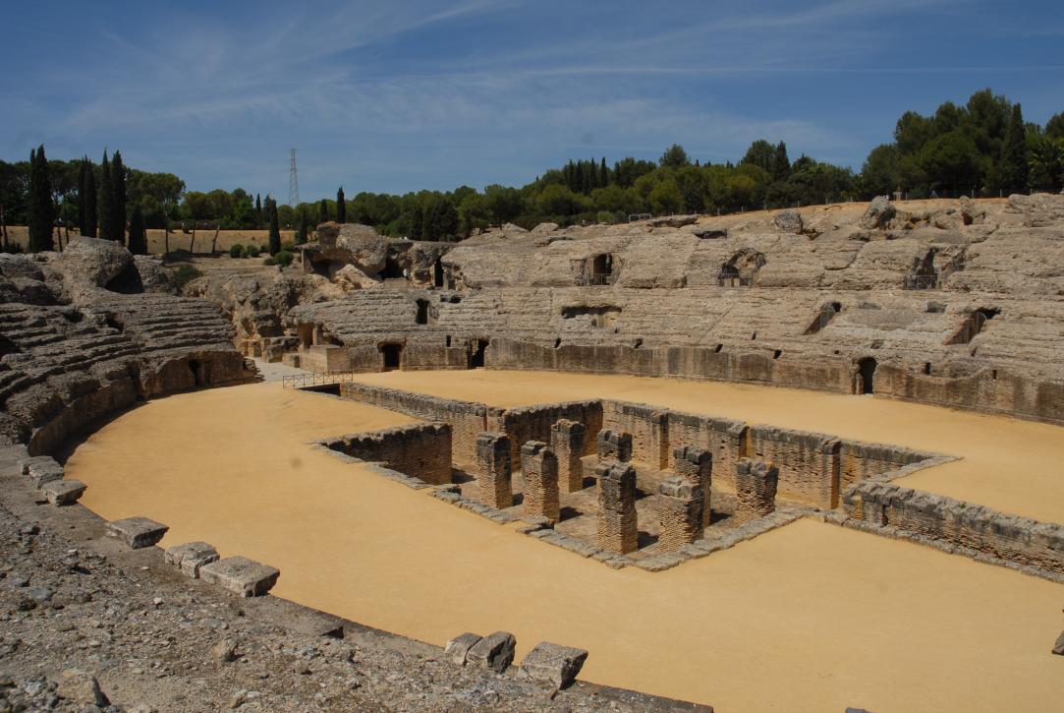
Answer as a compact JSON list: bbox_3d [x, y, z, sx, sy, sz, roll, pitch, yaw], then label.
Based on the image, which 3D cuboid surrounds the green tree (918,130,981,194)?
[{"bbox_3d":[49.280,-22.889,94.293,6.615,7.417,6.615,3,6,27],"label":"green tree"}]

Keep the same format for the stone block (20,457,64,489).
[{"bbox_3d":[-12.969,3.050,21.116,0.837,0.327,1.662,-5,7,-36],"label":"stone block"}]

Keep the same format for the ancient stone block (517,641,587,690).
[{"bbox_3d":[0.348,4.950,12.834,0.760,0.360,0.780,3,6,25],"label":"ancient stone block"}]

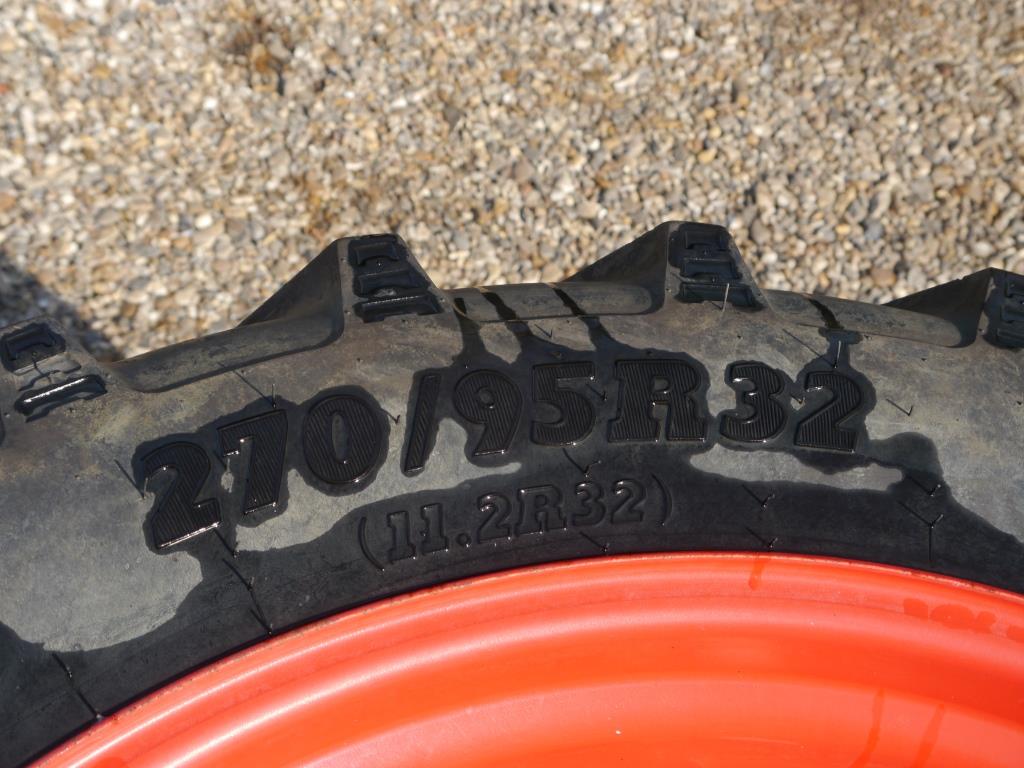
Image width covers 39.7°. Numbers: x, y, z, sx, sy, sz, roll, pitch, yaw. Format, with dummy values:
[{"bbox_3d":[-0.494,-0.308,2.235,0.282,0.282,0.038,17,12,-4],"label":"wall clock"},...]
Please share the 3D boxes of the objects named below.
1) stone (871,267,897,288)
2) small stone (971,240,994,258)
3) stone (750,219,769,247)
[{"bbox_3d":[0.580,-0.166,2.216,0.041,0.026,0.040,27,56,11],"label":"stone"},{"bbox_3d":[0.754,-0.216,2.276,0.038,0.024,0.036,31,56,13],"label":"small stone"},{"bbox_3d":[0.391,-0.239,2.240,0.031,0.025,0.050,21,55,7],"label":"stone"}]

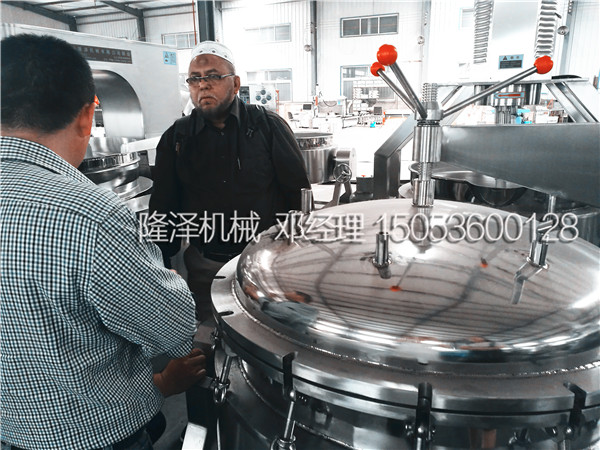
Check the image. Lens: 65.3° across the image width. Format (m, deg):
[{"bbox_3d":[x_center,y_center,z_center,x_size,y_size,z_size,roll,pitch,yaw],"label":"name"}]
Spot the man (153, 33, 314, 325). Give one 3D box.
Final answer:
[{"bbox_3d":[-0.262,0.214,1.833,0.580,1.750,0.380,1,15,7],"label":"man"}]

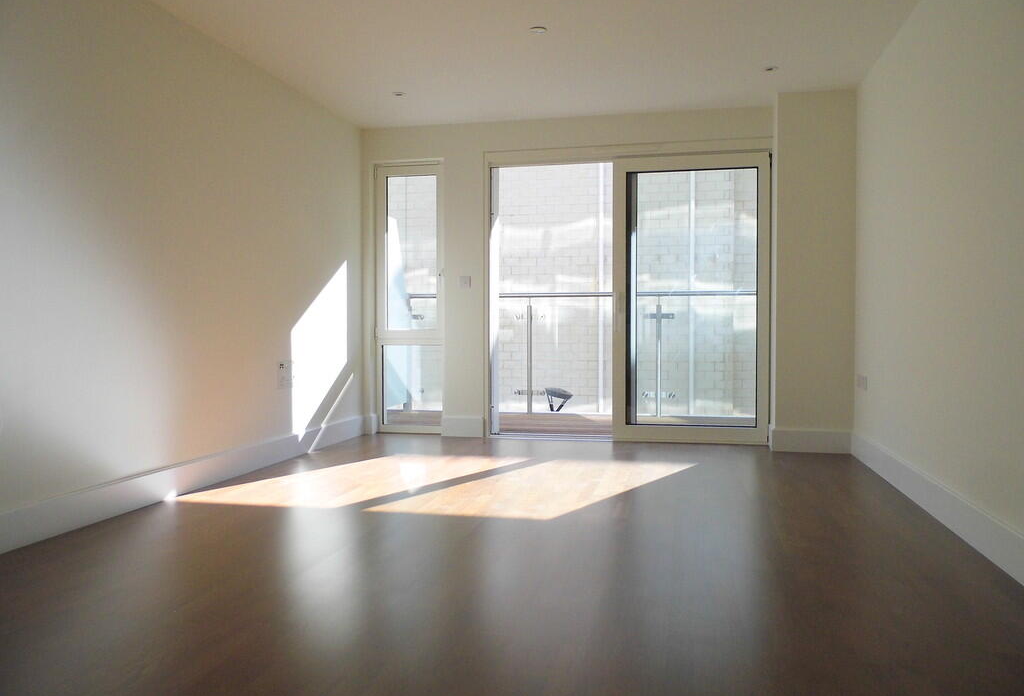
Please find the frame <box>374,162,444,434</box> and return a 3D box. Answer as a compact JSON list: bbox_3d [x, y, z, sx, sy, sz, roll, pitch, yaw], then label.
[{"bbox_3d":[-0.810,-0.380,5.854,0.554,2.120,0.090,0,2,13],"label":"frame"}]

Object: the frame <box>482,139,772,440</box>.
[{"bbox_3d":[0.807,-0.390,5.439,2.079,2.160,0.130,0,2,13],"label":"frame"}]

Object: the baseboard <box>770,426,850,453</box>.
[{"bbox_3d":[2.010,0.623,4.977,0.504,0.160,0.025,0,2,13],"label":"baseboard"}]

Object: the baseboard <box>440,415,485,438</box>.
[{"bbox_3d":[-0.379,0.604,5.694,0.336,0.160,0.025,0,2,13],"label":"baseboard"}]

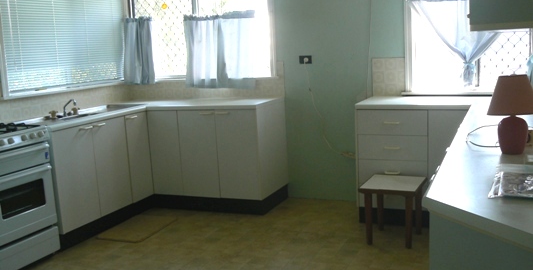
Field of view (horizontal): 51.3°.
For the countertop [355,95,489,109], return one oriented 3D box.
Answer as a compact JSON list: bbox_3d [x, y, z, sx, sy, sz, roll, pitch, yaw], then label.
[{"bbox_3d":[1.175,-0.240,4.149,0.886,0.036,0.600,1,10,23],"label":"countertop"}]

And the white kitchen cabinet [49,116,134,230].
[{"bbox_3d":[-1.546,0.270,4.300,0.570,0.739,0.805,1,10,23],"label":"white kitchen cabinet"}]

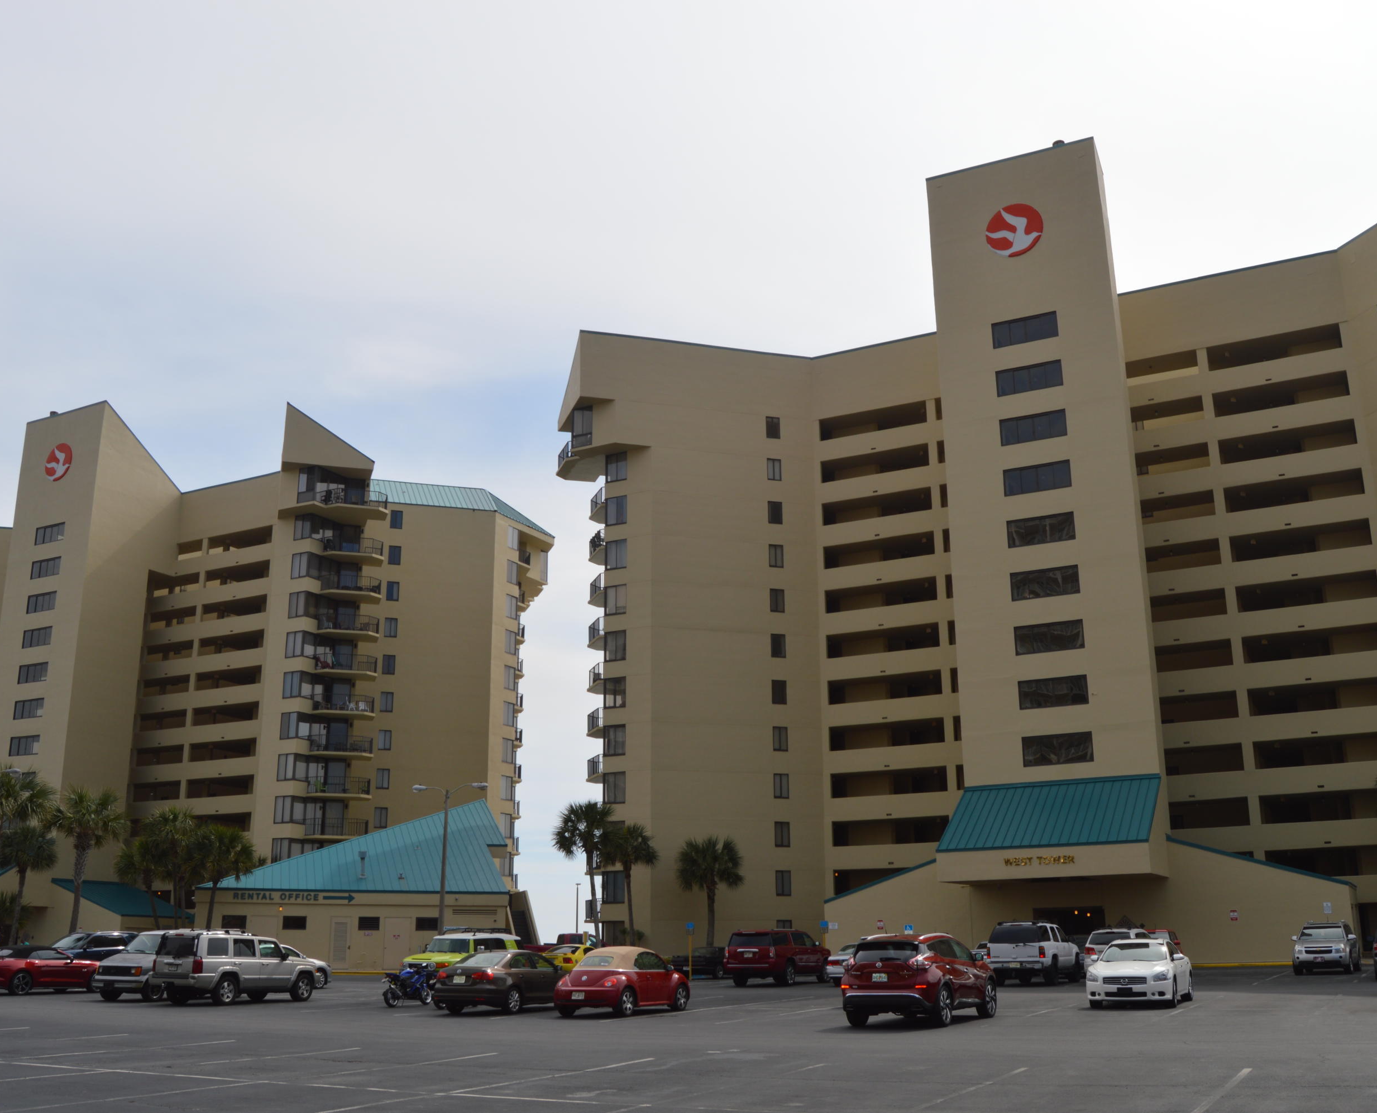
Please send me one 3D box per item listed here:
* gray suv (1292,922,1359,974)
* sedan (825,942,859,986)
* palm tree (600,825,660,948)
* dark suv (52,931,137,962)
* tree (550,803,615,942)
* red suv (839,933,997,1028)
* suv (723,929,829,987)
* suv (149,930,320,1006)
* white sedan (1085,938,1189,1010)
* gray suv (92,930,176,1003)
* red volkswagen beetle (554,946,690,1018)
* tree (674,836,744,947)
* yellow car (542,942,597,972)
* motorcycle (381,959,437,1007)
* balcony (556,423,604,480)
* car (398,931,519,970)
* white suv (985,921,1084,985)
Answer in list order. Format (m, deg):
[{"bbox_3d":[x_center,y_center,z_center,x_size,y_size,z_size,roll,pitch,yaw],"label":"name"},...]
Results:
[{"bbox_3d":[21.536,13.194,43.939,1.815,1.750,4.796,-10,-19,30],"label":"gray suv"},{"bbox_3d":[6.207,13.281,42.449,1.830,1.430,4.850,-9,-18,26],"label":"sedan"},{"bbox_3d":[-2.774,16.173,62.000,2.800,6.800,2.800,-1,-16,0],"label":"palm tree"},{"bbox_3d":[-21.502,14.259,46.096,1.900,1.760,4.750,-6,-17,18],"label":"dark suv"},{"bbox_3d":[-5.084,15.995,63.056,3.200,8.020,3.200,0,-16,0],"label":"tree"},{"bbox_3d":[4.649,8.254,25.604,1.915,1.710,4.890,-9,-18,28],"label":"red suv"},{"bbox_3d":[3.280,14.407,46.739,2.045,1.890,5.700,-9,-18,26],"label":"suv"},{"bbox_3d":[-11.413,10.551,33.433,1.880,1.820,4.720,-8,-18,25],"label":"suv"},{"bbox_3d":[10.480,9.618,30.104,1.860,1.468,4.840,-9,-18,26],"label":"white sedan"},{"bbox_3d":[-14.381,11.451,36.454,1.965,1.870,4.490,-8,-18,24],"label":"gray suv"},{"bbox_3d":[-1.477,9.912,30.425,1.724,1.500,4.110,-9,-18,26],"label":"red volkswagen beetle"},{"bbox_3d":[0.971,16.638,62.317,3.212,6.330,3.212,-1,-16,0],"label":"tree"},{"bbox_3d":[-3.953,15.471,49.488,1.860,1.350,4.650,-8,-18,25],"label":"yellow car"},{"bbox_3d":[-6.981,10.744,32.842,0.720,1.130,2.030,-9,-18,26],"label":"motorcycle"},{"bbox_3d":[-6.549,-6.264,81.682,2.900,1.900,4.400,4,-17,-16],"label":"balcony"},{"bbox_3d":[-7.036,12.746,40.779,1.905,1.830,4.670,-9,-18,25],"label":"car"},{"bbox_3d":[11.321,12.913,42.436,2.000,1.950,5.100,-9,-18,27],"label":"white suv"}]

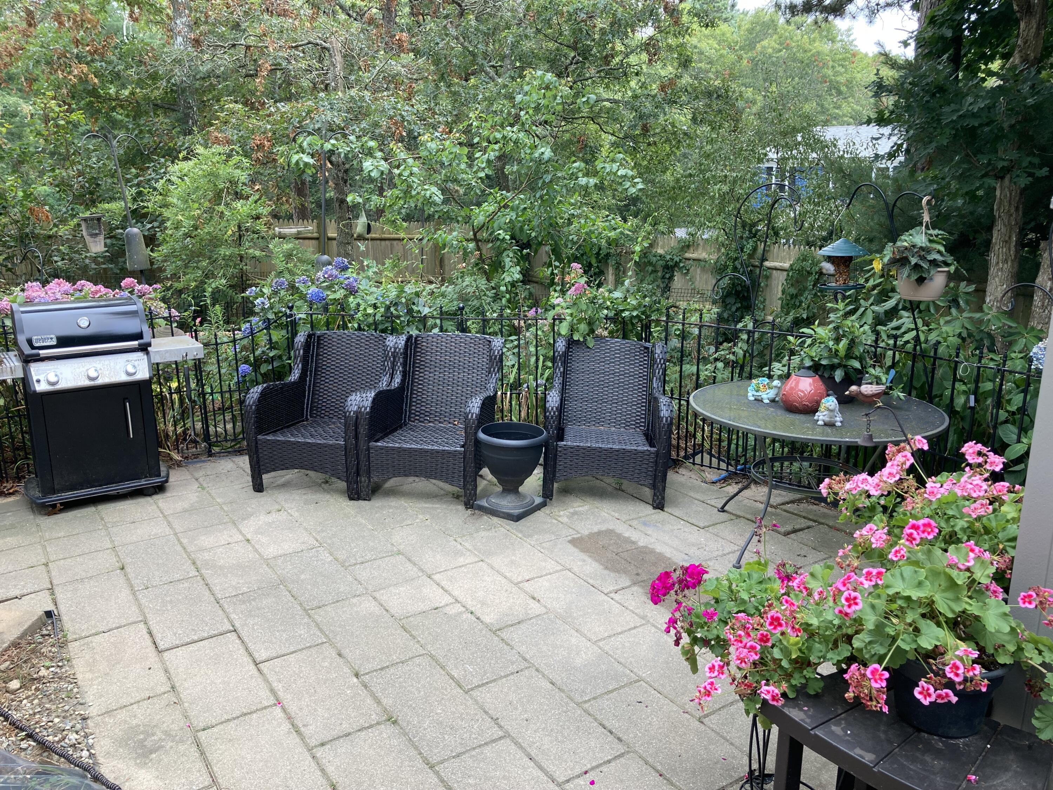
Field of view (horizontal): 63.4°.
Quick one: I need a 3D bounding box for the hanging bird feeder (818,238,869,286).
[{"bbox_3d":[1.757,-0.727,4.720,0.275,0.275,0.275,6,16,20],"label":"hanging bird feeder"}]

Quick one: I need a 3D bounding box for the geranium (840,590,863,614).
[{"bbox_3d":[0.847,0.540,2.220,0.058,0.061,0.040,6,16,22],"label":"geranium"}]

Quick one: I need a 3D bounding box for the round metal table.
[{"bbox_3d":[1.478,0.417,4.461,1.220,0.750,1.220,5,16,19],"label":"round metal table"}]

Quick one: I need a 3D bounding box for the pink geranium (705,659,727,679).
[{"bbox_3d":[0.521,0.753,2.340,0.056,0.047,0.045,4,15,14],"label":"pink geranium"}]

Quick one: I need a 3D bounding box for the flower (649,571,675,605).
[{"bbox_3d":[0.386,0.547,2.420,0.072,0.083,0.068,3,15,10],"label":"flower"}]

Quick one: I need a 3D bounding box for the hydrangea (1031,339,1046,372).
[{"bbox_3d":[2.562,-0.195,4.200,0.165,0.158,0.165,9,17,31],"label":"hydrangea"}]

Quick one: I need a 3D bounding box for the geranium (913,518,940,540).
[{"bbox_3d":[1.083,0.362,2.310,0.071,0.058,0.050,7,16,26],"label":"geranium"}]

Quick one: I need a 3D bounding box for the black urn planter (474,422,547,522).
[{"bbox_3d":[-0.085,0.429,4.849,0.405,0.455,0.405,11,18,36],"label":"black urn planter"}]

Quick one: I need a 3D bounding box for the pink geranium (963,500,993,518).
[{"bbox_3d":[1.460,0.368,2.750,0.090,0.048,0.065,9,17,29],"label":"pink geranium"}]

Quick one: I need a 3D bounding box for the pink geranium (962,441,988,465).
[{"bbox_3d":[1.475,0.191,2.800,0.086,0.076,0.075,8,17,28],"label":"pink geranium"}]

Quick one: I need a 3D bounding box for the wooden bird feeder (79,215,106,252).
[{"bbox_3d":[-3.461,-1.284,6.800,0.190,0.310,0.130,-11,19,-38],"label":"wooden bird feeder"}]

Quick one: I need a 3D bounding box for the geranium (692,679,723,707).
[{"bbox_3d":[0.514,0.845,2.420,0.086,0.080,0.070,3,15,13],"label":"geranium"}]

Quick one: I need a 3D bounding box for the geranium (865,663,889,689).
[{"bbox_3d":[0.877,0.702,2.130,0.058,0.060,0.040,7,16,24],"label":"geranium"}]

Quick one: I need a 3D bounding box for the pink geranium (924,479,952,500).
[{"bbox_3d":[1.313,0.303,2.720,0.088,0.055,0.062,8,16,26],"label":"pink geranium"}]

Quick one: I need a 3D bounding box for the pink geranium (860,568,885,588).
[{"bbox_3d":[0.931,0.491,2.290,0.068,0.056,0.045,6,16,23],"label":"pink geranium"}]

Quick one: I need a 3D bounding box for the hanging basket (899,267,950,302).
[{"bbox_3d":[2.099,-0.582,4.500,0.272,0.170,0.272,7,16,24],"label":"hanging basket"}]

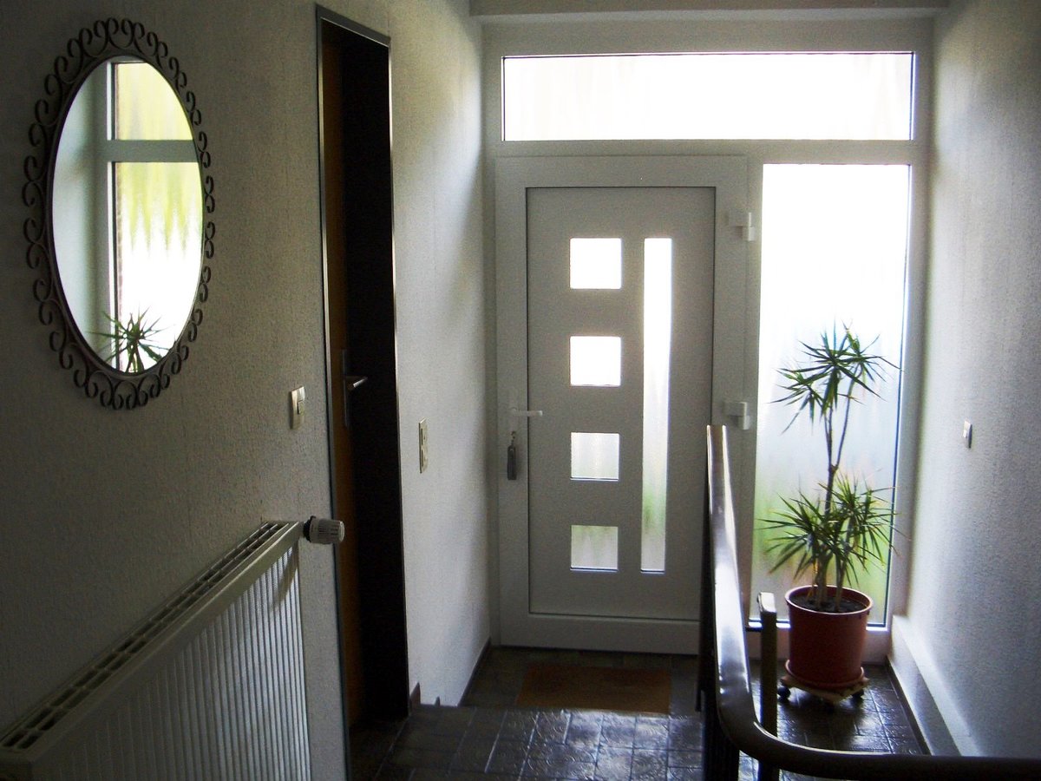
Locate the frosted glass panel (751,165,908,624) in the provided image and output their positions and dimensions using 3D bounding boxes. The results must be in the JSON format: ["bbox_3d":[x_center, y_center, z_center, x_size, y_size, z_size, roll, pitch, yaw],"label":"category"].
[{"bbox_3d":[1.239,0.059,4.255,0.545,1.900,0.030,1,11,9],"label":"frosted glass panel"}]

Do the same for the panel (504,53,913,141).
[{"bbox_3d":[0.712,-1.138,4.103,1.570,0.320,0.030,1,11,9],"label":"panel"}]

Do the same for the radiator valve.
[{"bbox_3d":[-0.383,0.274,2.042,0.085,0.054,0.050,1,11,9],"label":"radiator valve"}]

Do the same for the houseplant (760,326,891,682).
[{"bbox_3d":[1.177,0.425,3.992,0.520,1.380,0.500,1,11,9],"label":"houseplant"}]

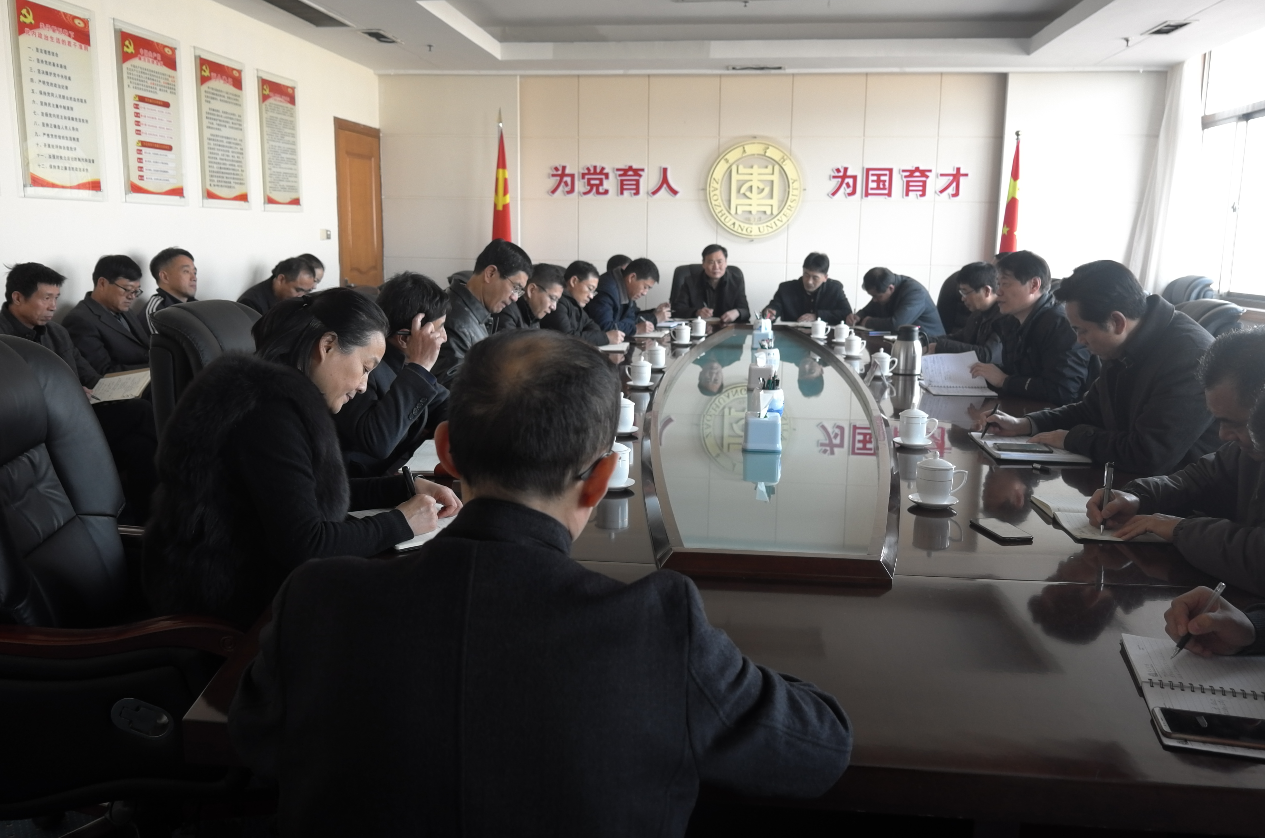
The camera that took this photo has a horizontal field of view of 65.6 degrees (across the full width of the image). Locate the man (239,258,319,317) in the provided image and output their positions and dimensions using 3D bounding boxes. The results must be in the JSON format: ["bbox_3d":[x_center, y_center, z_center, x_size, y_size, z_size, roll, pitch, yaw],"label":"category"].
[{"bbox_3d":[-1.895,-0.286,5.580,0.750,1.248,0.550,0,11,-4],"label":"man"}]

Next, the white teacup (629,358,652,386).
[{"bbox_3d":[0.028,-0.205,4.079,0.120,0.114,0.091,2,10,6],"label":"white teacup"}]

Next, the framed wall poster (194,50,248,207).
[{"bbox_3d":[-2.346,-1.650,5.664,0.025,0.858,0.566,2,10,6],"label":"framed wall poster"}]

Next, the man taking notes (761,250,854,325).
[{"bbox_3d":[1.291,-0.564,7.186,0.630,1.280,0.720,3,11,13],"label":"man taking notes"}]

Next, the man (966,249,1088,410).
[{"bbox_3d":[1.648,-0.021,4.140,0.640,1.350,0.540,1,11,1],"label":"man"}]

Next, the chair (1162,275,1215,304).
[{"bbox_3d":[3.260,-0.305,6.217,0.750,1.177,0.670,1,11,4],"label":"chair"}]

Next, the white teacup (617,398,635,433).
[{"bbox_3d":[-0.044,-0.027,3.169,0.120,0.120,0.090,1,10,-1],"label":"white teacup"}]

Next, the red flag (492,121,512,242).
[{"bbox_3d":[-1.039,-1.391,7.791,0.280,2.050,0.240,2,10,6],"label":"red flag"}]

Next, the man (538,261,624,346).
[{"bbox_3d":[-0.320,-0.246,5.390,0.820,1.220,0.550,3,11,12],"label":"man"}]

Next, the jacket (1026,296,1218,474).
[{"bbox_3d":[1.473,0.002,2.990,0.500,0.768,0.530,1,11,4],"label":"jacket"}]

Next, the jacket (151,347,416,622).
[{"bbox_3d":[-0.685,0.162,2.019,0.540,0.610,0.490,0,10,-2],"label":"jacket"}]

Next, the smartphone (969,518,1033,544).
[{"bbox_3d":[0.815,0.249,2.170,0.070,0.008,0.144,-1,11,-7],"label":"smartphone"}]

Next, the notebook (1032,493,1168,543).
[{"bbox_3d":[1.035,0.212,2.116,0.245,0.025,0.345,2,10,6],"label":"notebook"}]

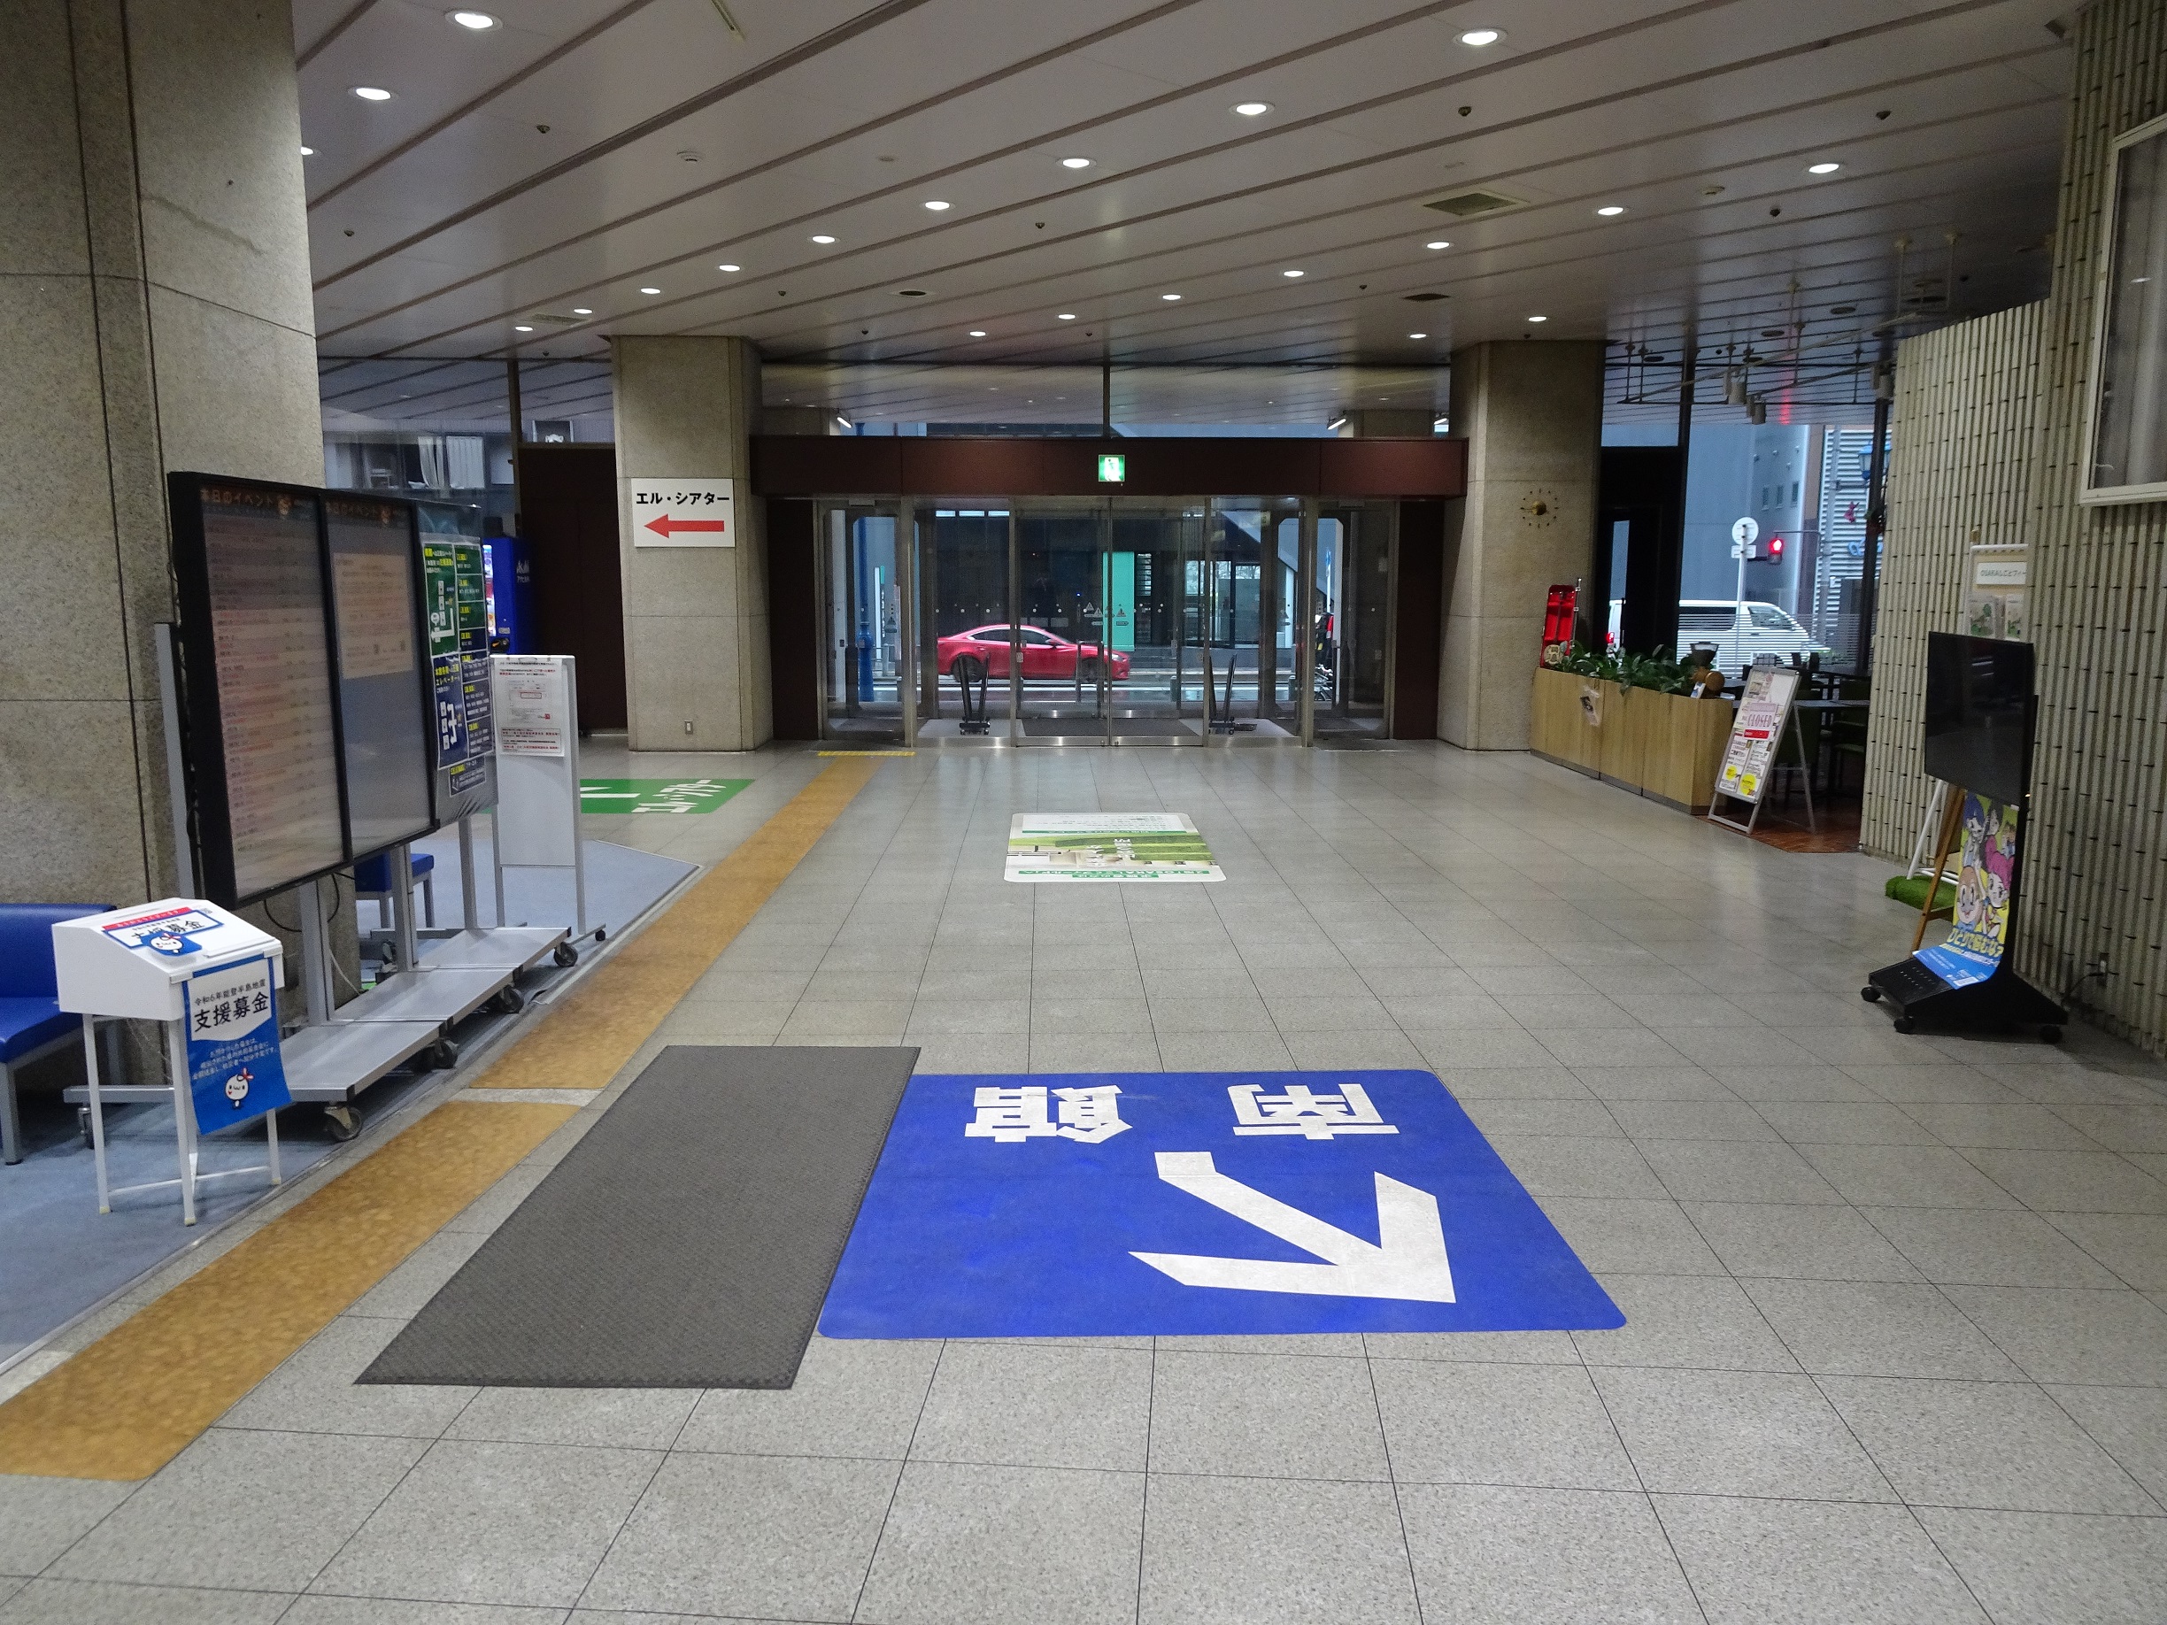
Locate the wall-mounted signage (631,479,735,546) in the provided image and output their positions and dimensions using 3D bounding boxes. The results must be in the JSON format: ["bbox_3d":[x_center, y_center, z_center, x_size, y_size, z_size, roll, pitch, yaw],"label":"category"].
[{"bbox_3d":[-3.348,-2.504,12.534,0.847,0.548,0.020,0,9,0],"label":"wall-mounted signage"}]

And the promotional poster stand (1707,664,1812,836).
[{"bbox_3d":[4.165,-0.408,9.134,0.444,0.982,0.568,0,9,-3],"label":"promotional poster stand"}]

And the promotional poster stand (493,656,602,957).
[{"bbox_3d":[-2.214,-0.032,6.067,0.372,1.209,0.413,0,9,2],"label":"promotional poster stand"}]

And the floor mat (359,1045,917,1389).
[{"bbox_3d":[-0.963,0.930,3.898,0.836,0.012,2.069,0,9,1],"label":"floor mat"}]

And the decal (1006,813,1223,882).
[{"bbox_3d":[0.142,0.176,8.565,1.129,0.006,2.106,0,9,-1],"label":"decal"}]

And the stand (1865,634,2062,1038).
[{"bbox_3d":[2.976,0.090,4.992,0.517,1.333,0.827,2,9,12],"label":"stand"}]

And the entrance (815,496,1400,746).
[{"bbox_3d":[0.217,-1.657,13.162,5.136,2.170,0.350,0,9,-1],"label":"entrance"}]

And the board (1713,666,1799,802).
[{"bbox_3d":[4.088,-0.484,9.117,0.050,0.796,0.548,12,9,-4],"label":"board"}]

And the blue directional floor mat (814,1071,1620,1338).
[{"bbox_3d":[0.290,0.938,3.875,1.695,0.008,1.621,0,9,-1],"label":"blue directional floor mat"}]

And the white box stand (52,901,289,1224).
[{"bbox_3d":[-2.212,0.603,3.689,0.337,0.717,0.327,3,10,16],"label":"white box stand"}]

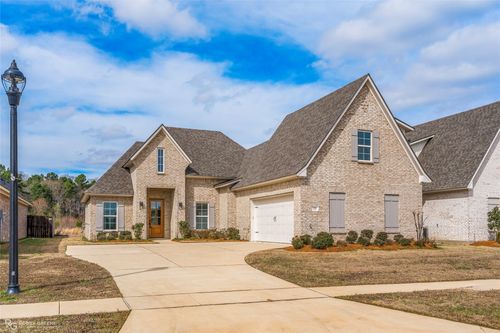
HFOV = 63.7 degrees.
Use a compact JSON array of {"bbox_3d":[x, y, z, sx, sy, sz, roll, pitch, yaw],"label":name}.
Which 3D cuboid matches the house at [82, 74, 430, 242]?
[{"bbox_3d":[-1.700,0.350,26.300,17.000,8.500,18.500,3,-7,-24],"label":"house"}]

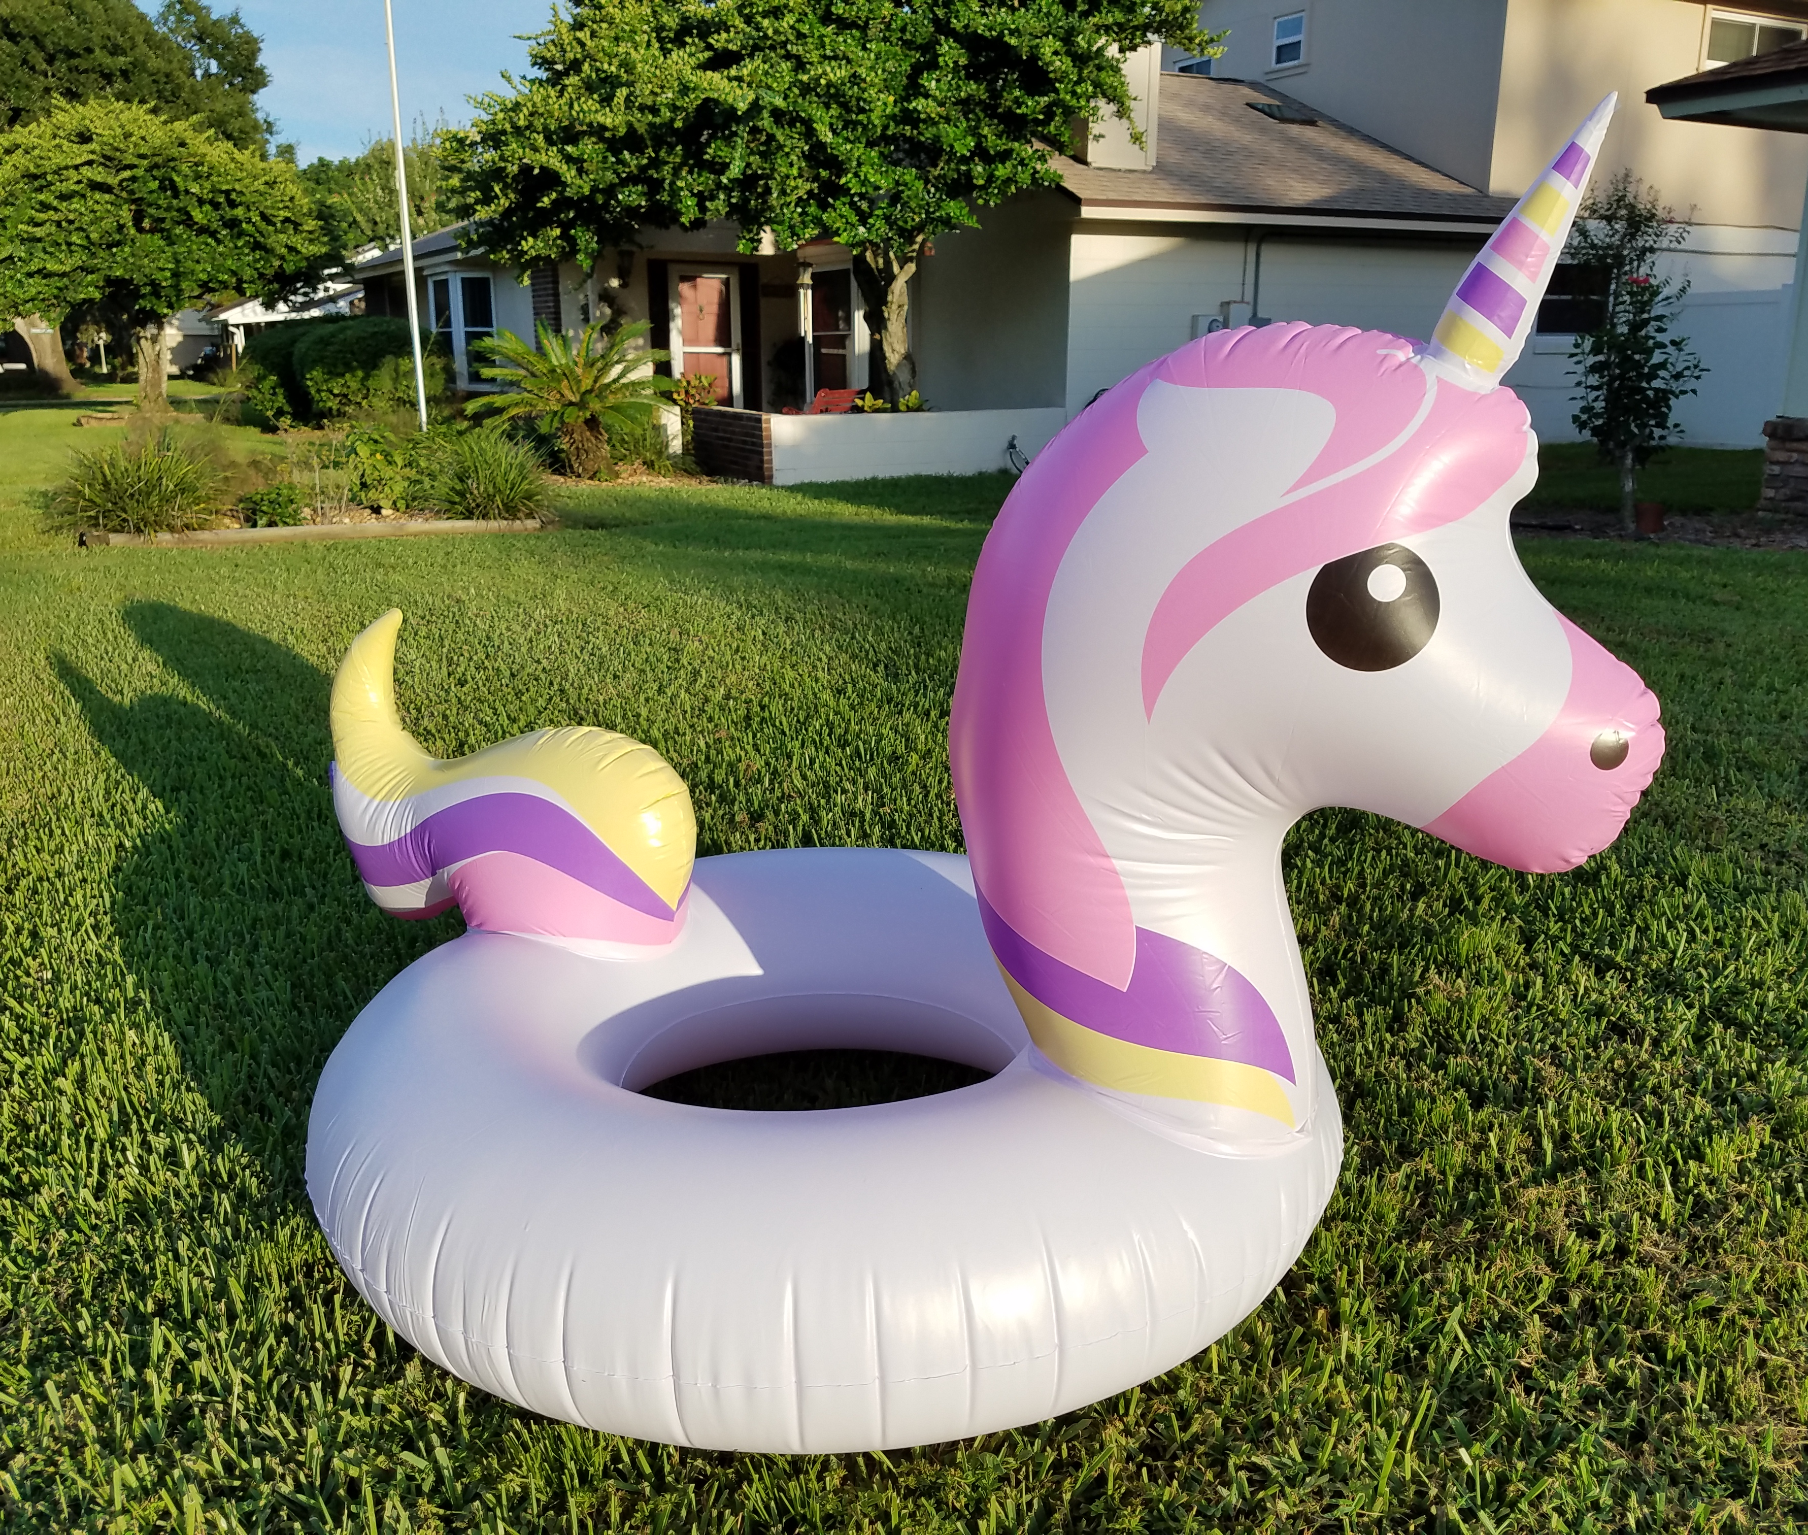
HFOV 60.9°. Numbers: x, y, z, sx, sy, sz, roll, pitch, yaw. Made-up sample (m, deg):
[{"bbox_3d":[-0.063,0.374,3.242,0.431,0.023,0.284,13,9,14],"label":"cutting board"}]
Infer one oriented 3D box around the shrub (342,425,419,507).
[{"bbox_3d":[-3.313,-1.911,9.740,0.471,0.511,0.500,-5,16,-18],"label":"shrub"}]

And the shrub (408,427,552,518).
[{"bbox_3d":[-2.610,-1.832,9.502,0.849,0.543,0.850,-4,16,-15],"label":"shrub"}]

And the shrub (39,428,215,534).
[{"bbox_3d":[-4.539,-1.696,9.021,0.908,0.582,0.950,-7,17,-25],"label":"shrub"}]

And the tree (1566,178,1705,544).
[{"bbox_3d":[3.771,-2.115,7.923,0.666,1.806,0.700,7,17,24],"label":"tree"}]

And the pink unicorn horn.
[{"bbox_3d":[0.548,-0.457,1.334,0.075,0.268,0.075,33,28,20],"label":"pink unicorn horn"}]

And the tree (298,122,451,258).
[{"bbox_3d":[-13.618,-13.125,39.956,3.751,6.780,4.300,-5,16,-17],"label":"tree"}]

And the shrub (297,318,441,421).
[{"bbox_3d":[-6.839,-5.022,19.671,1.744,1.377,1.800,-5,16,-18],"label":"shrub"}]

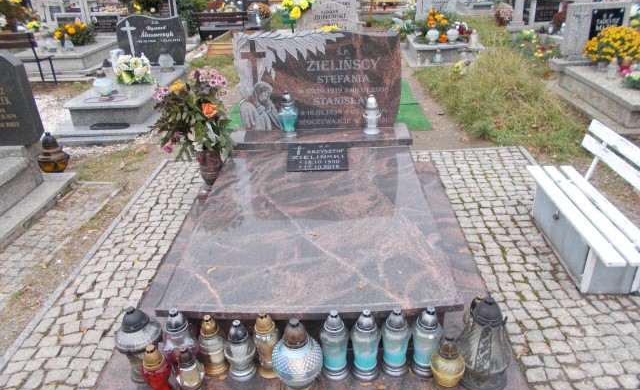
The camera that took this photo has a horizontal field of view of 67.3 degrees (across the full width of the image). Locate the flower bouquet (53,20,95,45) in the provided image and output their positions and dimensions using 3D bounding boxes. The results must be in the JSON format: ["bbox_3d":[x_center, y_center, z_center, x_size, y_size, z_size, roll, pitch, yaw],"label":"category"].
[{"bbox_3d":[-3.990,-2.674,7.935,0.560,0.350,0.420,-2,28,4],"label":"flower bouquet"}]

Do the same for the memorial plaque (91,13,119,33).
[{"bbox_3d":[-3.118,-2.474,6.972,0.400,0.260,0.030,0,28,3],"label":"memorial plaque"}]

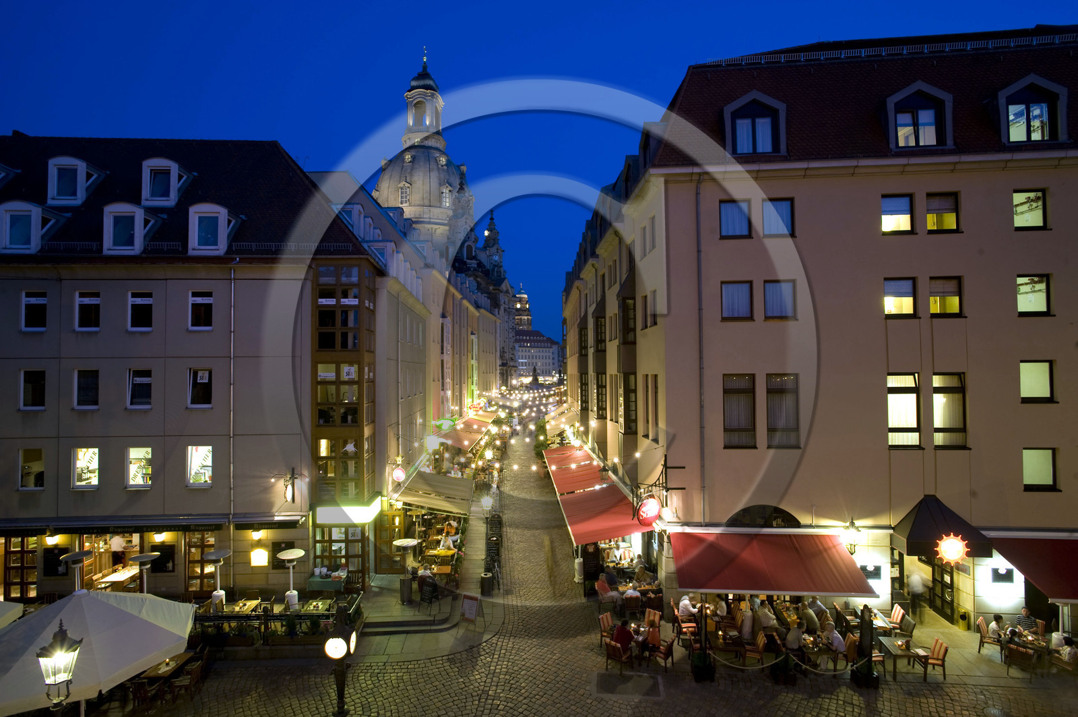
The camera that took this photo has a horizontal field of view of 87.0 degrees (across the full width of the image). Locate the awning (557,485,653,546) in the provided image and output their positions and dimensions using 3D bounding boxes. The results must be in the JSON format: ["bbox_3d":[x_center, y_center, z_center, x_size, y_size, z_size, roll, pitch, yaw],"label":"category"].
[{"bbox_3d":[2.601,6.638,24.853,2.850,0.780,8.400,0,-2,-3],"label":"awning"}]

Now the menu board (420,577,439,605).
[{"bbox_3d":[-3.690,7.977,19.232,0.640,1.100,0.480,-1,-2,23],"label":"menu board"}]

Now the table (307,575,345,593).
[{"bbox_3d":[-7.610,8.311,20.604,1.300,0.740,0.650,0,-2,-3],"label":"table"}]

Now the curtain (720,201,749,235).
[{"bbox_3d":[6.776,-4.822,19.668,1.000,1.200,0.100,-1,-2,5],"label":"curtain"}]

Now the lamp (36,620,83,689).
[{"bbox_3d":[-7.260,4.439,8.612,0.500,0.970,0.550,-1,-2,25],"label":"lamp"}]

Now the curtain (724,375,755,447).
[{"bbox_3d":[7.385,1.908,20.970,1.131,2.635,0.100,-1,-2,6],"label":"curtain"}]

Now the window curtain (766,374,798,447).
[{"bbox_3d":[8.275,1.775,19.324,1.100,2.500,0.100,-1,-2,5],"label":"window curtain"}]

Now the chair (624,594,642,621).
[{"bbox_3d":[3.218,8.395,19.533,0.580,0.900,0.600,0,-2,-2],"label":"chair"}]

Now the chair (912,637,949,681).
[{"bbox_3d":[11.605,8.877,16.835,0.700,0.950,0.620,-1,-2,7],"label":"chair"}]

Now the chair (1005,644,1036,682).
[{"bbox_3d":[13.758,8.575,16.104,0.640,0.940,0.590,1,-2,-32],"label":"chair"}]

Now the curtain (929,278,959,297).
[{"bbox_3d":[13.392,-2.343,18.763,0.912,0.621,0.060,-1,-2,5],"label":"curtain"}]

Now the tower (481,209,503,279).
[{"bbox_3d":[-12.688,-31.174,155.784,5.600,19.045,5.600,-1,-2,9],"label":"tower"}]

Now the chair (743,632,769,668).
[{"bbox_3d":[6.114,8.349,16.230,0.620,0.910,0.580,-1,-2,7],"label":"chair"}]

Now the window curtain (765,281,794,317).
[{"bbox_3d":[8.245,-2.038,19.508,0.965,1.247,0.120,-1,-2,5],"label":"window curtain"}]

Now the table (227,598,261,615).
[{"bbox_3d":[-10.183,8.930,19.555,0.740,0.730,1.200,0,-2,-7],"label":"table"}]

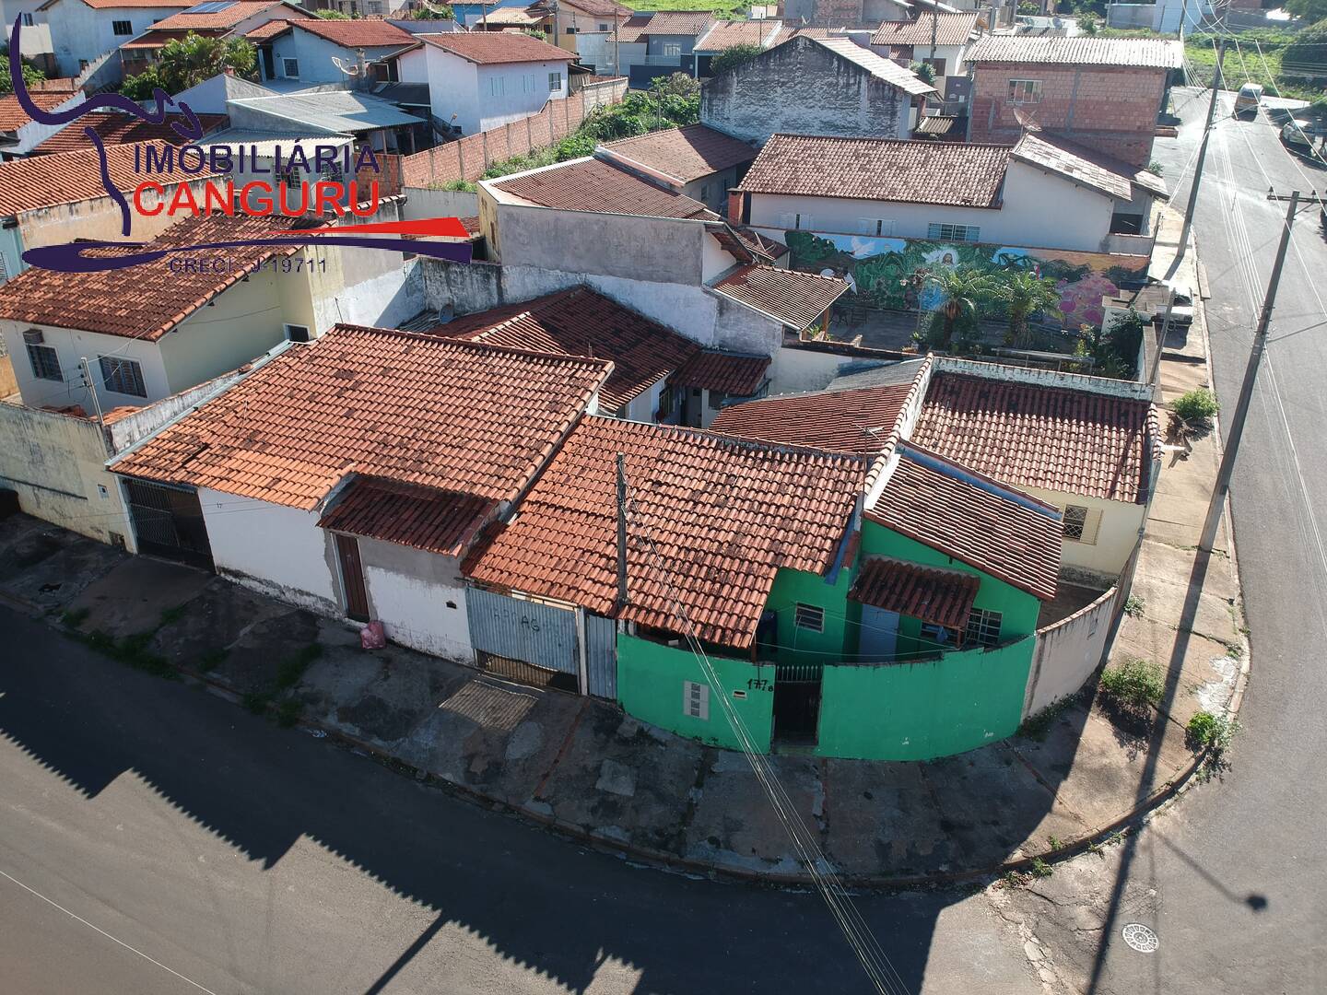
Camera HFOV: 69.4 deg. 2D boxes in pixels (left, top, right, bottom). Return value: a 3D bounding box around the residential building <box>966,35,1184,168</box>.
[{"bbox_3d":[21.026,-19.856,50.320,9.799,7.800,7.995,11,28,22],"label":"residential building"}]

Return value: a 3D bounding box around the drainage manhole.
[{"bbox_3d":[7.584,7.033,15.249,0.610,0.050,0.610,11,28,22],"label":"drainage manhole"}]

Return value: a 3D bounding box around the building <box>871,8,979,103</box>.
[{"bbox_3d":[19.697,-33.179,72.199,6.923,5.899,8.385,11,28,22],"label":"building"}]

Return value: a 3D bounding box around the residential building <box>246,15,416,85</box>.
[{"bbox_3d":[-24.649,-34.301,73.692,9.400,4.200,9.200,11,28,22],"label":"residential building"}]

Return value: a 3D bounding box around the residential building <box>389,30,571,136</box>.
[{"bbox_3d":[-12.333,-28.855,67.344,6.922,6.484,12.870,11,28,22],"label":"residential building"}]

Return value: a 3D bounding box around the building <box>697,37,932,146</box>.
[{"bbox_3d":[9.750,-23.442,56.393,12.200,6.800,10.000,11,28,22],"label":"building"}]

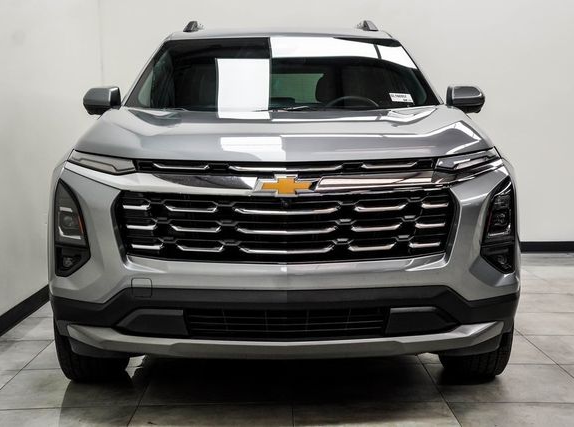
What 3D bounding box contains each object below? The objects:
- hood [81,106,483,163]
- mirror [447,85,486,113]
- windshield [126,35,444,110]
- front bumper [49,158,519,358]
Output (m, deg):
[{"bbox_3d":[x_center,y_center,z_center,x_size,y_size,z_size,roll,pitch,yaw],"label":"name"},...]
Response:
[{"bbox_3d":[-0.010,-0.329,3.736,1.570,0.220,1.200,0,5,-1],"label":"hood"},{"bbox_3d":[0.915,-0.587,4.747,0.215,0.155,0.150,0,5,-1],"label":"mirror"},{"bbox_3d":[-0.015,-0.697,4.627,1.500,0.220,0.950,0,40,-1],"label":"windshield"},{"bbox_3d":[-0.010,0.143,3.385,1.850,0.690,0.600,0,5,-1],"label":"front bumper"}]

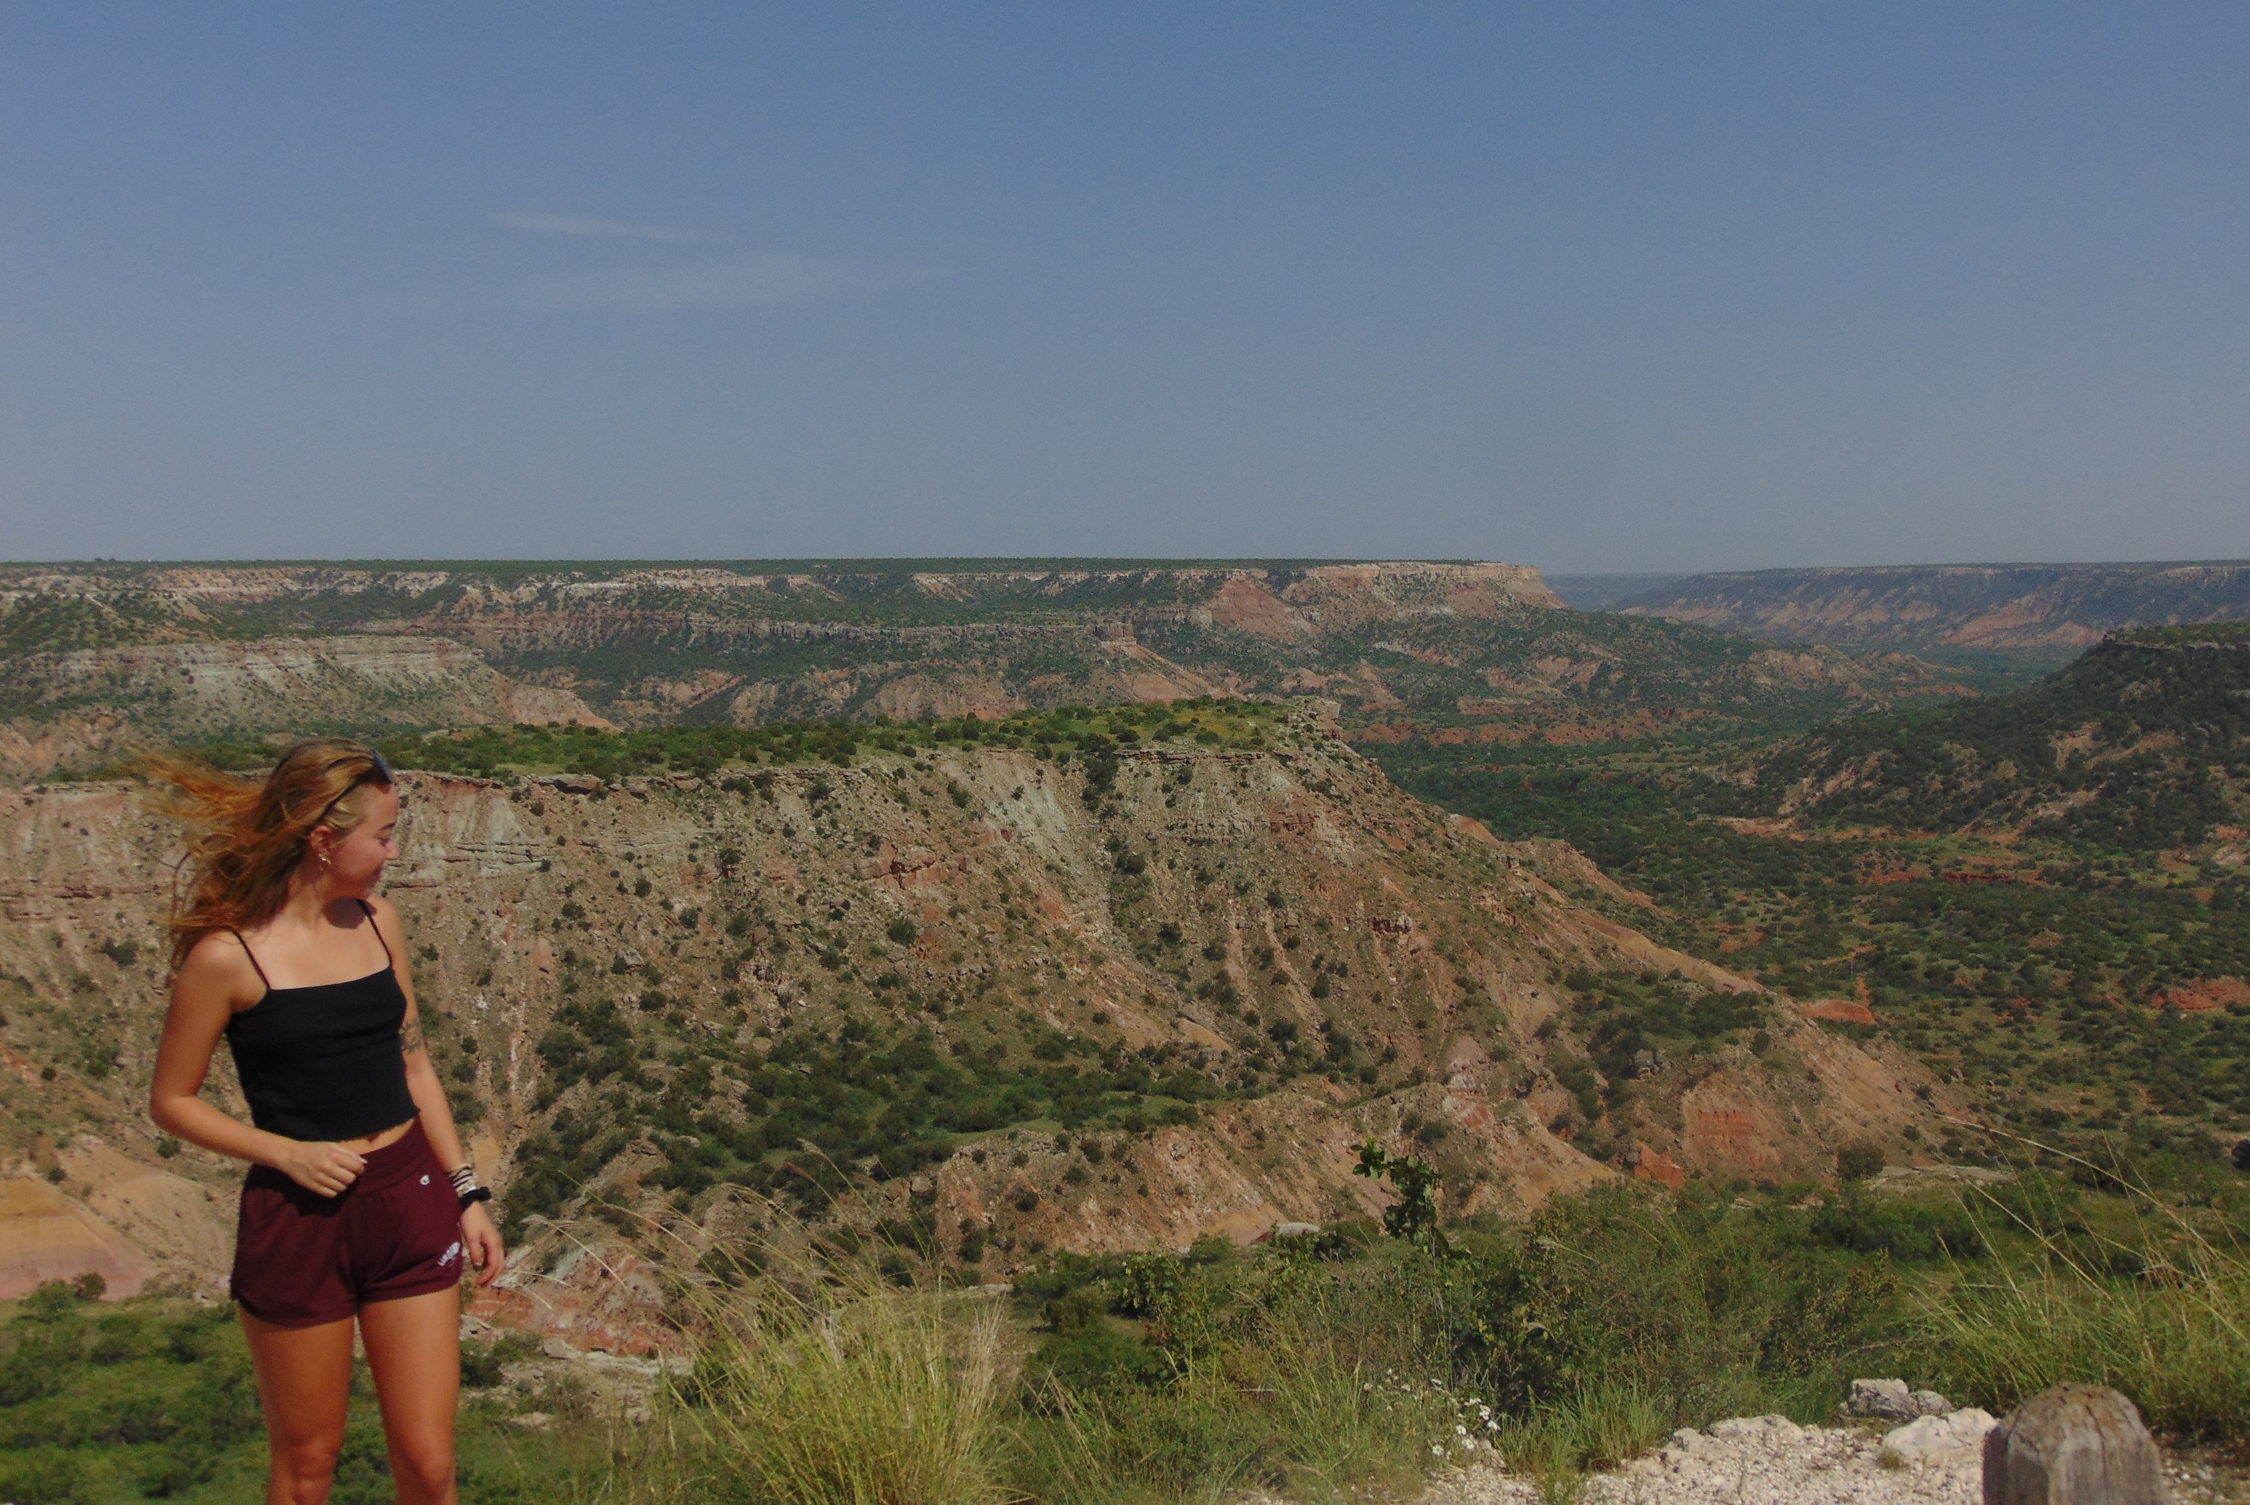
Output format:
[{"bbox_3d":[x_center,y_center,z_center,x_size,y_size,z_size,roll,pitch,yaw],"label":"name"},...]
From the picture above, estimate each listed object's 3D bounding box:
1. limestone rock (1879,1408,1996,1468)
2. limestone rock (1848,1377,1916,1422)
[{"bbox_3d":[1.731,1.453,5.800,0.245,0.110,0.170,1,4,11],"label":"limestone rock"},{"bbox_3d":[1.691,1.445,6.100,0.148,0.085,0.120,1,4,11],"label":"limestone rock"}]

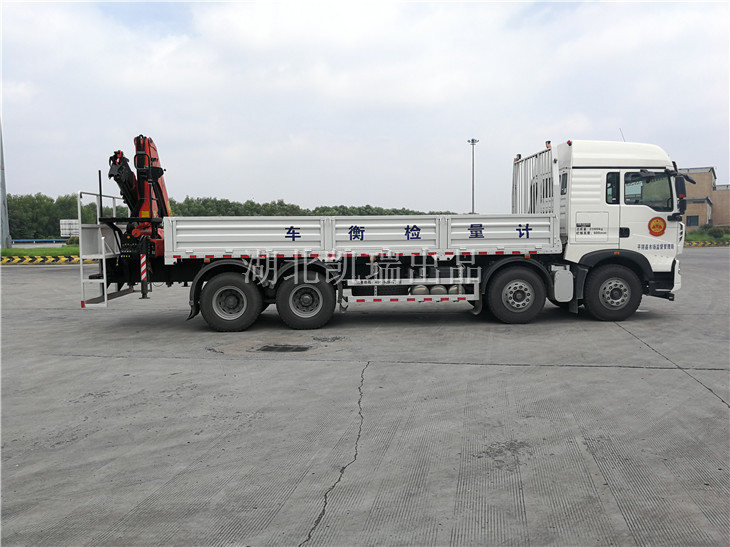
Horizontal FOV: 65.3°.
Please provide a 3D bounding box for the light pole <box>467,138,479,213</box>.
[{"bbox_3d":[21.409,-16.513,112.627,2.300,20.000,2.300,-1,4,-5],"label":"light pole"}]

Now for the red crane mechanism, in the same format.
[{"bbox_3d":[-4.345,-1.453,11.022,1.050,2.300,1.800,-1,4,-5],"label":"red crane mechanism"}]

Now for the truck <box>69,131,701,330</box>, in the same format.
[{"bbox_3d":[0.451,-0.926,11.484,11.180,3.650,2.580,-1,5,-1],"label":"truck"}]

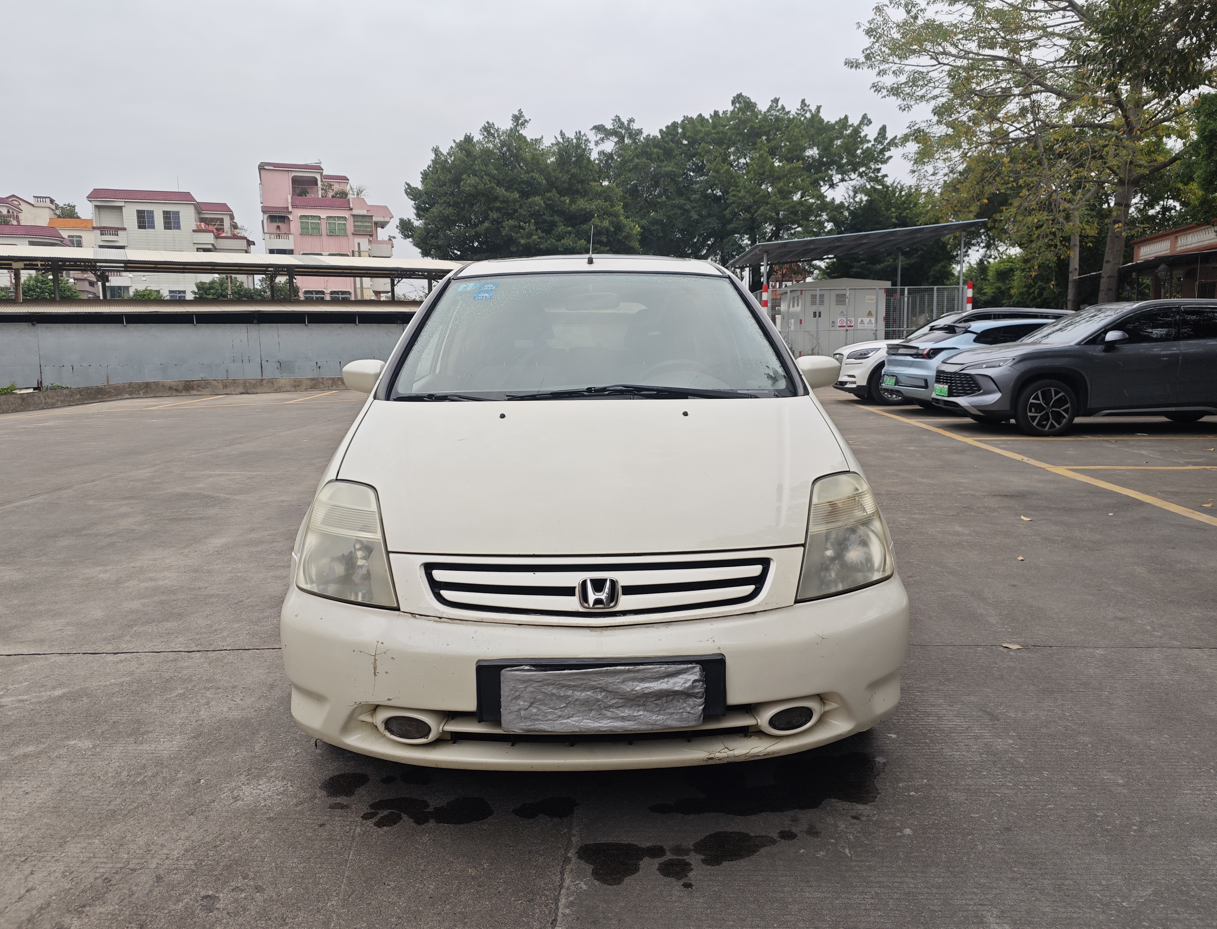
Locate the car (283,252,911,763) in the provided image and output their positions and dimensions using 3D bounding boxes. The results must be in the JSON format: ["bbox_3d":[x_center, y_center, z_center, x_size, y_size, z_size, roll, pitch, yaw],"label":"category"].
[{"bbox_3d":[-0.072,-0.197,4.127,1.750,1.590,4.550,-1,7,-1],"label":"car"}]

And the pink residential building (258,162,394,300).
[{"bbox_3d":[-25.953,-17.642,82.584,11.500,17.800,10.500,-3,7,-17],"label":"pink residential building"}]

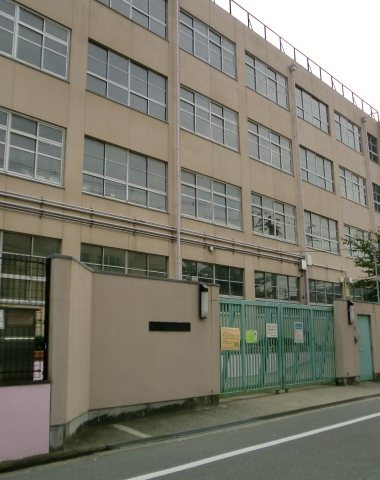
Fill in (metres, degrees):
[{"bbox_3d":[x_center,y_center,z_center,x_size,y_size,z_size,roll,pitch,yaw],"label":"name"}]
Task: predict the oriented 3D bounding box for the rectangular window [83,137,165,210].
[{"bbox_3d":[-2.205,-2.237,17.277,0.150,1.992,3.761,-12,-17,43],"label":"rectangular window"}]

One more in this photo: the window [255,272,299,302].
[{"bbox_3d":[4.226,2.620,22.834,0.150,1.962,3.724,-12,-17,43],"label":"window"}]

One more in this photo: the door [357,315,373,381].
[{"bbox_3d":[5.479,3.362,15.038,0.955,2.005,0.100,11,-17,-43],"label":"door"}]

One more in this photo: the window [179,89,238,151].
[{"bbox_3d":[0.917,-5.217,21.196,0.150,1.961,3.771,-12,-17,43],"label":"window"}]

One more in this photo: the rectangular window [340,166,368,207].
[{"bbox_3d":[10.420,-3.314,30.576,0.150,2.021,3.615,-13,-17,43],"label":"rectangular window"}]

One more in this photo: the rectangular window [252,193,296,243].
[{"bbox_3d":[4.165,-0.995,23.585,0.150,1.995,3.773,-13,-17,43],"label":"rectangular window"}]

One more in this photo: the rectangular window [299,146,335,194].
[{"bbox_3d":[7.291,-3.958,27.504,0.150,2.021,3.628,-13,-17,43],"label":"rectangular window"}]

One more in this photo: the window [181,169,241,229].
[{"bbox_3d":[0.970,-1.610,20.425,0.150,1.992,3.771,-12,-17,43],"label":"window"}]

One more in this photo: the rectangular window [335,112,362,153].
[{"bbox_3d":[10.373,-6.946,31.383,0.150,1.947,3.615,-13,-17,43],"label":"rectangular window"}]

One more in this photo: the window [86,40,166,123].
[{"bbox_3d":[-2.257,-5.844,18.049,0.150,1.961,3.761,-12,-17,43],"label":"window"}]

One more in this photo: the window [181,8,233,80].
[{"bbox_3d":[0.870,-8.900,22.053,0.150,1.947,3.745,-13,-17,43],"label":"window"}]

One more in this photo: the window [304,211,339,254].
[{"bbox_3d":[7.337,-0.343,26.700,0.150,1.995,3.628,-13,-17,43],"label":"window"}]

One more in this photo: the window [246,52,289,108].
[{"bbox_3d":[4.070,-8.198,25.147,0.150,1.946,3.724,-12,-17,43],"label":"window"}]

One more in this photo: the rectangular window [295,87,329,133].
[{"bbox_3d":[7.245,-7.589,28.312,0.150,1.947,3.628,-13,-17,43],"label":"rectangular window"}]

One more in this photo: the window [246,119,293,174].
[{"bbox_3d":[4.118,-4.610,24.389,0.150,2.021,3.773,-13,-17,43],"label":"window"}]

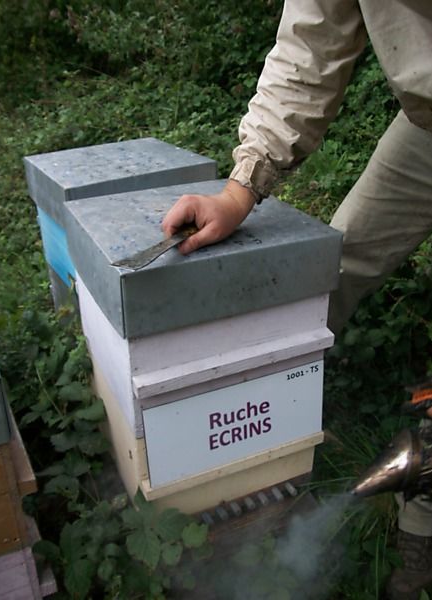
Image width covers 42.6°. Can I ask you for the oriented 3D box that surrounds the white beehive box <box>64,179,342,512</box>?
[{"bbox_3d":[-0.039,0.084,1.133,0.386,0.528,0.399,-12,30,-22],"label":"white beehive box"}]

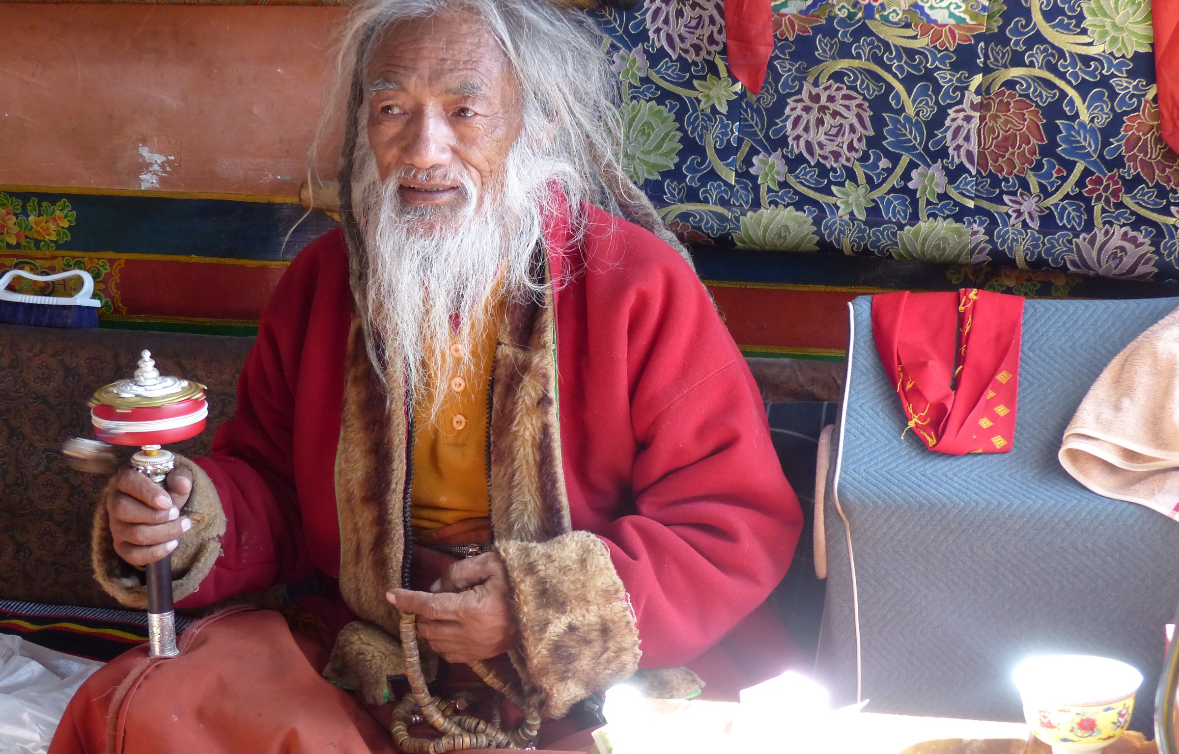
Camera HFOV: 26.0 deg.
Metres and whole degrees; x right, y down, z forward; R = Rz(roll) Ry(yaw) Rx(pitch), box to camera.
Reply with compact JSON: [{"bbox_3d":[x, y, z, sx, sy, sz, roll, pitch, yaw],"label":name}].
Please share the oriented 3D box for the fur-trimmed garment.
[{"bbox_3d":[-0.095,0.076,2.301,0.570,0.455,0.480,5,12,17],"label":"fur-trimmed garment"}]

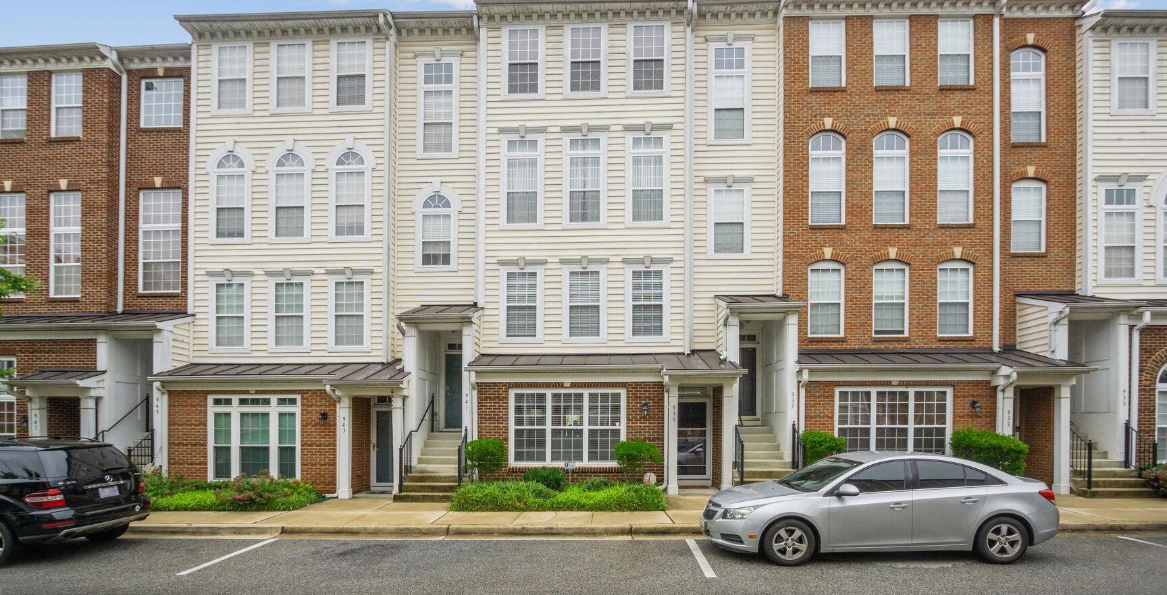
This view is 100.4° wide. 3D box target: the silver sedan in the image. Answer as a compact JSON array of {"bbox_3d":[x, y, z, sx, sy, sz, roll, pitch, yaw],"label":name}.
[{"bbox_3d":[4.080,2.950,7.180,4.600,1.470,1.810,0,-4,0],"label":"silver sedan"}]

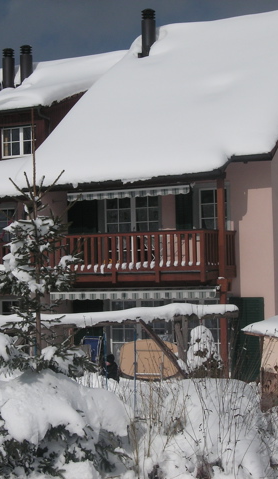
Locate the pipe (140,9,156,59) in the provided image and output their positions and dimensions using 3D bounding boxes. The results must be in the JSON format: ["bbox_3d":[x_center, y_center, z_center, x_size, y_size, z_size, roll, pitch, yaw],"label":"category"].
[{"bbox_3d":[0.297,-6.294,30.985,0.426,1.534,0.426,-1,-2,0],"label":"pipe"}]

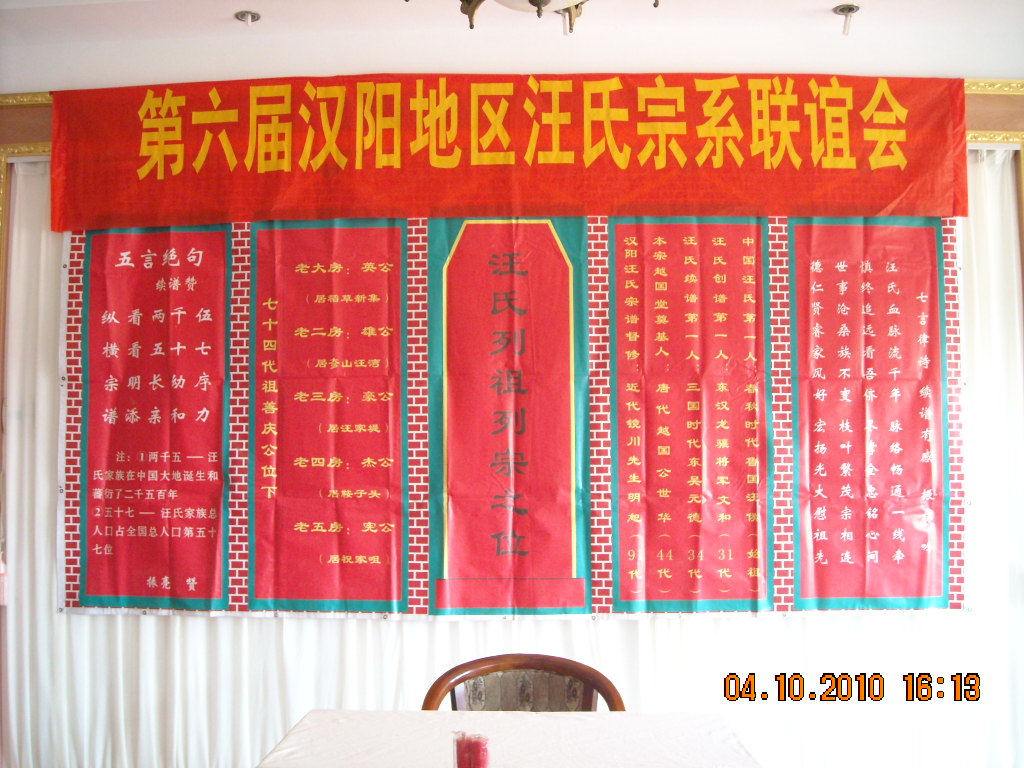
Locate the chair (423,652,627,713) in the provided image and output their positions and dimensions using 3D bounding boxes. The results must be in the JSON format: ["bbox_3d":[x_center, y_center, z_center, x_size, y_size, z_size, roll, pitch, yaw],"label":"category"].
[{"bbox_3d":[0.030,1.173,2.630,0.580,0.850,0.570,0,-4,0],"label":"chair"}]

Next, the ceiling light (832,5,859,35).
[{"bbox_3d":[1.417,-1.538,4.400,0.113,0.105,0.113,0,-4,2],"label":"ceiling light"}]

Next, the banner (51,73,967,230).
[{"bbox_3d":[-0.045,-1.094,4.850,4.290,0.700,0.050,0,-4,2],"label":"banner"}]

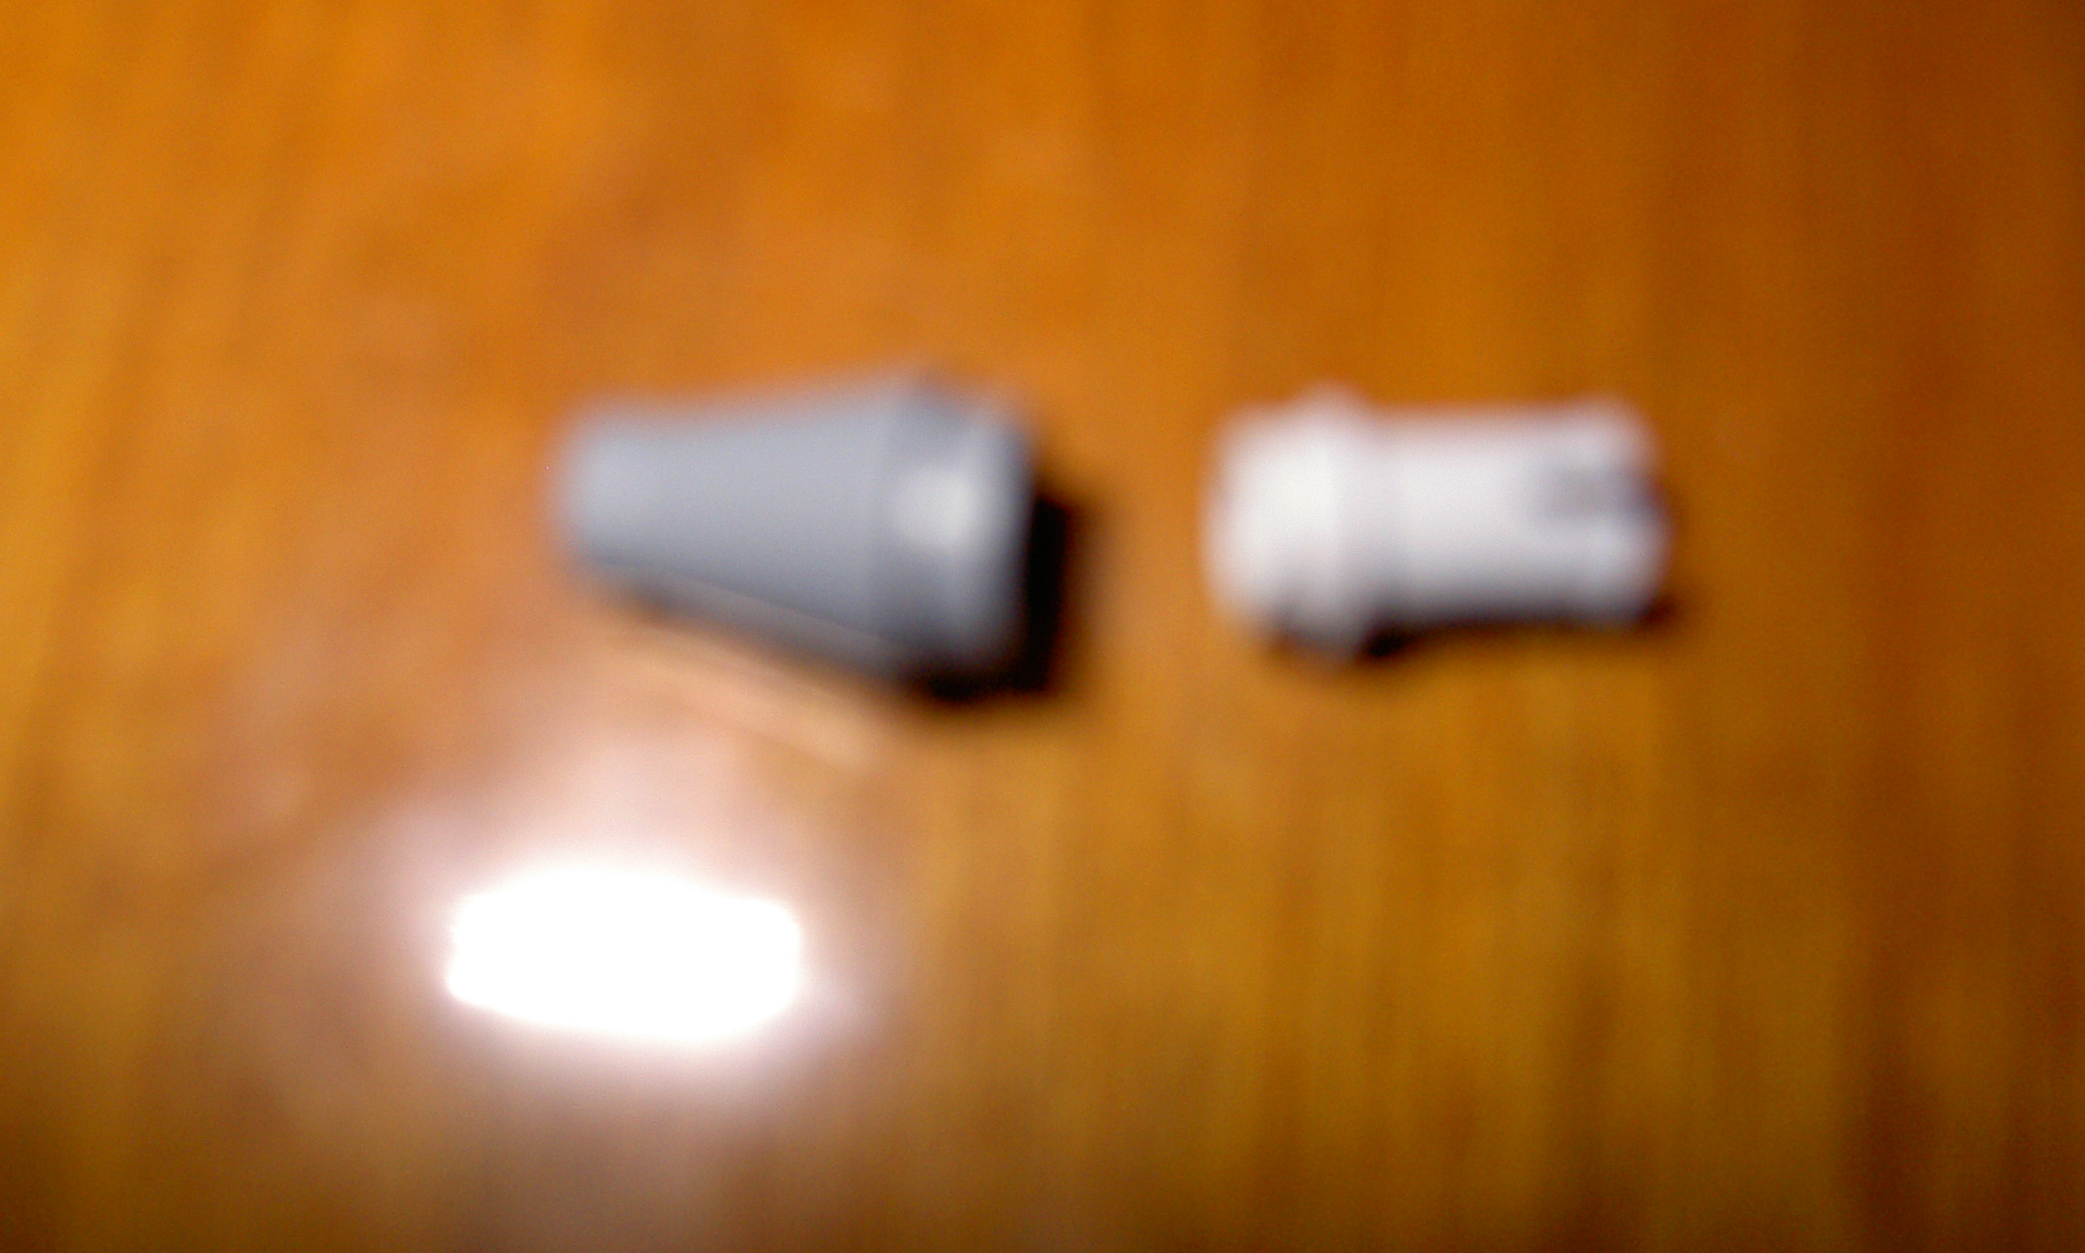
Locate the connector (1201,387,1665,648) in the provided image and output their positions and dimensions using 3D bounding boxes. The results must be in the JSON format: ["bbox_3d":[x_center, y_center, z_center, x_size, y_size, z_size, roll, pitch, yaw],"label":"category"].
[{"bbox_3d":[0.010,-0.002,0.052,0.010,0.006,0.006,0,73,2],"label":"connector"}]

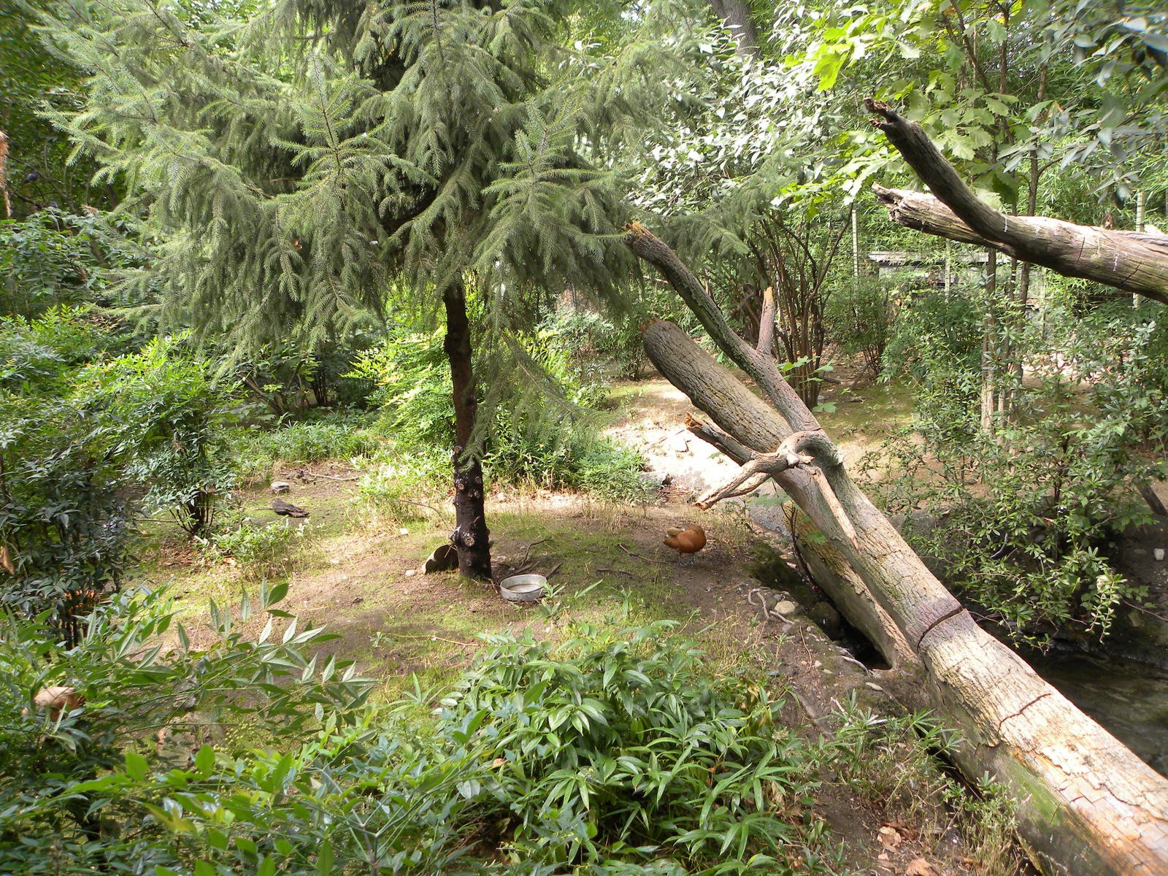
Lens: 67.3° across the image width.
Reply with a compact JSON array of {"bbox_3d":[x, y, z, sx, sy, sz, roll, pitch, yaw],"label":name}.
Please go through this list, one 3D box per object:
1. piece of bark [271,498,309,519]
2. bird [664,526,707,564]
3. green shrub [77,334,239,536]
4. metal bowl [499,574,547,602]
[{"bbox_3d":[-3.069,0.724,9.160,0.410,0.090,0.200,6,15,32],"label":"piece of bark"},{"bbox_3d":[0.765,0.786,6.633,0.345,0.285,0.220,-4,12,-3],"label":"bird"},{"bbox_3d":[-3.857,-0.062,8.000,1.400,1.750,1.250,-3,12,0],"label":"green shrub"},{"bbox_3d":[-0.430,1.067,6.186,0.325,0.057,0.325,-3,12,0],"label":"metal bowl"}]

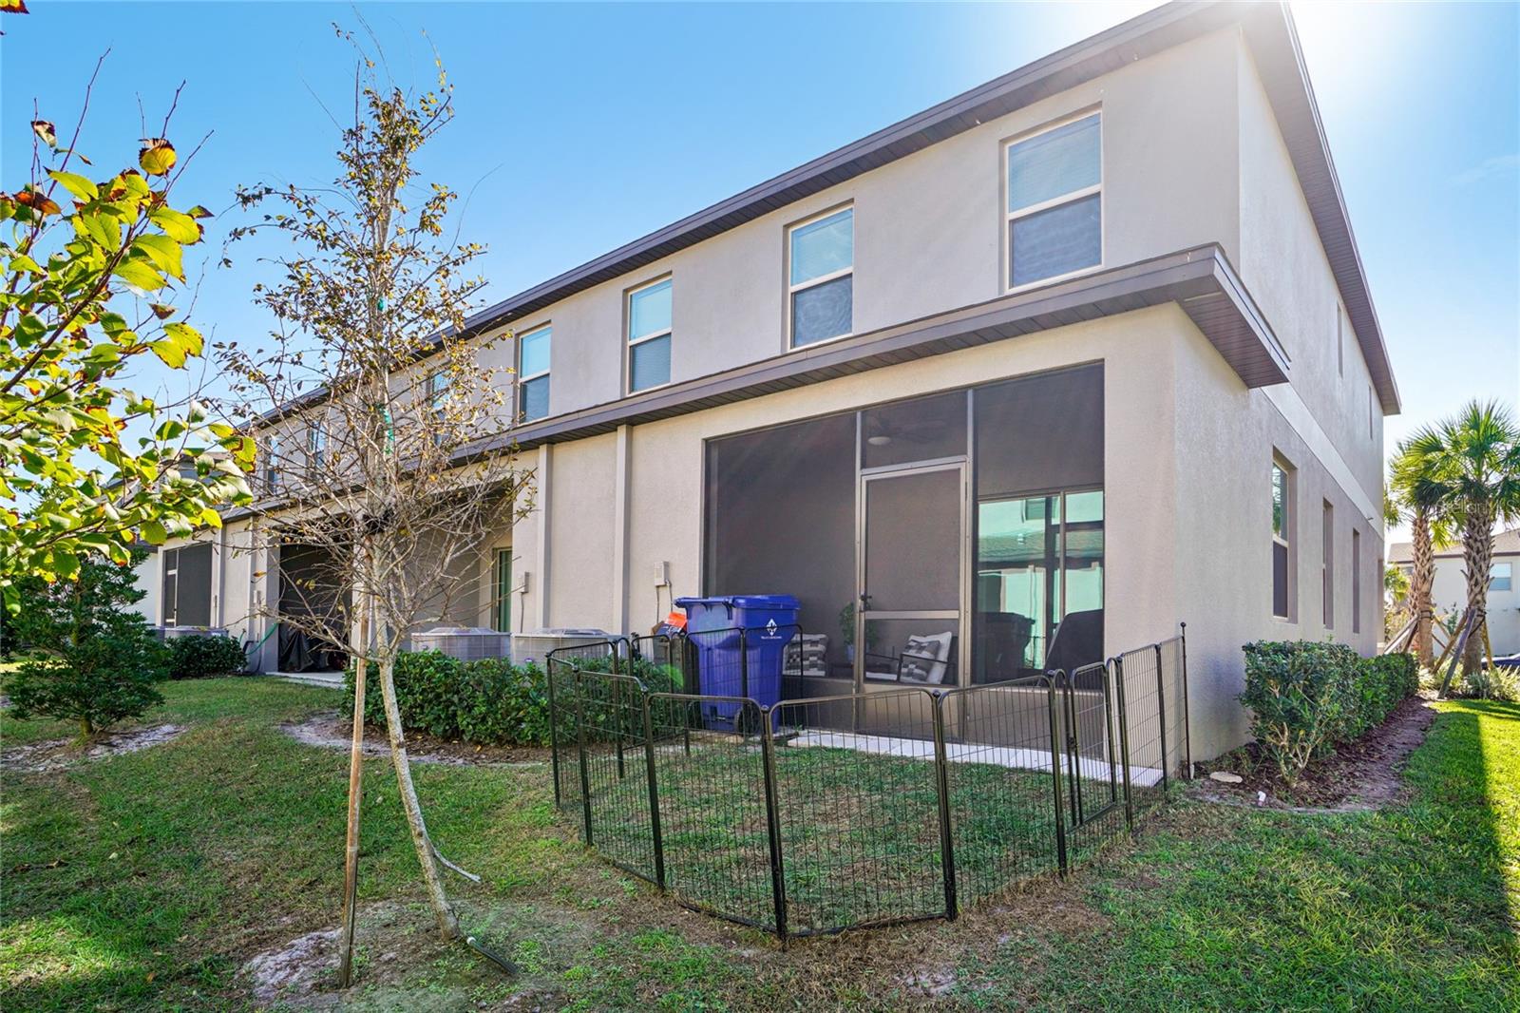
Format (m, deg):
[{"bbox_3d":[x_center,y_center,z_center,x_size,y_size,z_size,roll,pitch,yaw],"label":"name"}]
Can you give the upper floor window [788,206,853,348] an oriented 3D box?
[{"bbox_3d":[0.719,-2.706,9.020,0.920,1.500,0.120,-4,-6,40],"label":"upper floor window"}]

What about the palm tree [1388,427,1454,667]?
[{"bbox_3d":[17.584,1.062,20.000,2.300,6.200,2.300,-4,-6,40],"label":"palm tree"}]

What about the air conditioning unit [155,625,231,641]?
[{"bbox_3d":[-10.501,2.665,14.100,0.850,0.850,0.850,-4,-6,40],"label":"air conditioning unit"}]

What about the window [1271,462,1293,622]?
[{"bbox_3d":[5.542,0.352,8.050,0.130,1.620,1.080,-4,-6,42],"label":"window"}]

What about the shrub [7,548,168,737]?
[{"bbox_3d":[-7.273,1.448,8.200,1.550,2.000,1.550,-4,-6,40],"label":"shrub"}]

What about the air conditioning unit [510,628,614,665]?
[{"bbox_3d":[-1.993,1.671,7.750,0.820,0.870,0.820,-4,-6,40],"label":"air conditioning unit"}]

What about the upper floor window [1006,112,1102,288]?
[{"bbox_3d":[2.851,-2.948,7.370,0.910,1.500,0.120,-4,-6,40],"label":"upper floor window"}]

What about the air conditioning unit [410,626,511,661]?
[{"bbox_3d":[-3.387,1.824,8.650,0.820,0.870,0.820,-4,-6,40],"label":"air conditioning unit"}]

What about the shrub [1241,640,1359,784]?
[{"bbox_3d":[3.757,1.416,5.300,0.760,0.900,0.760,-4,-6,42],"label":"shrub"}]

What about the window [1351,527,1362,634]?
[{"bbox_3d":[10.603,1.329,13.500,0.130,1.650,0.970,-4,-6,42],"label":"window"}]

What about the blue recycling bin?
[{"bbox_3d":[-0.199,1.371,6.700,0.680,1.100,0.820,-4,-6,40],"label":"blue recycling bin"}]

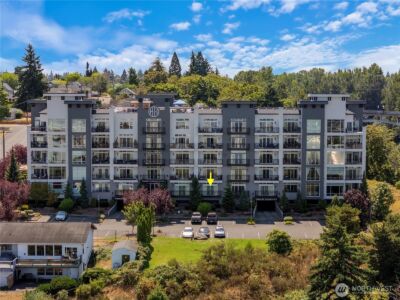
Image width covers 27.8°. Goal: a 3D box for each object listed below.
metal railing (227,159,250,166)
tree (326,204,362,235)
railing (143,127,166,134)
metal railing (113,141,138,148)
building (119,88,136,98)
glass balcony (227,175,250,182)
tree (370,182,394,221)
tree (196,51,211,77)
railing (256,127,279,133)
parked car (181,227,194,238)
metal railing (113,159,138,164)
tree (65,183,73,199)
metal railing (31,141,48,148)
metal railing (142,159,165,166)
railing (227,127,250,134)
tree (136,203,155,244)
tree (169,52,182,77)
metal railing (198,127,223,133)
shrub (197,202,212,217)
[{"bbox_3d":[7.569,2.542,156.981,4.400,1.150,1.000,0,5,2],"label":"metal railing"},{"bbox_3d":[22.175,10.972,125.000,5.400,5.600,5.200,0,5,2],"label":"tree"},{"bbox_3d":[-8.904,-3.833,159.000,4.450,1.150,0.600,0,5,0],"label":"railing"},{"bbox_3d":[-14.448,-0.879,157.929,4.850,1.070,0.120,0,5,2],"label":"metal railing"},{"bbox_3d":[-25.305,-19.099,283.502,6.200,4.900,8.000,0,6,0],"label":"building"},{"bbox_3d":[7.582,5.619,157.261,4.400,1.150,1.000,0,5,2],"label":"glass balcony"},{"bbox_3d":[33.300,9.514,148.000,4.400,7.000,4.400,0,5,2],"label":"tree"},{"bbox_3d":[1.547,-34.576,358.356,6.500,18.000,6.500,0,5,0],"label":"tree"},{"bbox_3d":[13.213,-3.976,160.000,4.750,1.100,0.150,0,5,0],"label":"railing"},{"bbox_3d":[-2.044,13.954,138.874,1.820,1.470,4.600,0,5,0],"label":"parked car"},{"bbox_3d":[-14.468,2.293,159.228,4.700,1.150,0.150,0,6,0],"label":"metal railing"},{"bbox_3d":[-25.279,8.555,155.500,1.750,4.900,1.750,0,5,2],"label":"tree"},{"bbox_3d":[-31.548,-1.022,159.000,3.400,1.150,0.150,0,5,0],"label":"metal railing"},{"bbox_3d":[-9.132,2.570,161.811,4.380,1.260,0.800,0,5,0],"label":"metal railing"},{"bbox_3d":[7.775,-3.748,161.269,4.590,1.240,0.800,0,5,0],"label":"railing"},{"bbox_3d":[-8.874,11.907,132.723,2.600,6.600,2.600,0,5,0],"label":"tree"},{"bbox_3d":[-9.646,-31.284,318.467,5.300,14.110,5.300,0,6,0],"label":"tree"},{"bbox_3d":[2.077,-3.976,160.000,4.650,1.100,0.150,0,5,0],"label":"metal railing"},{"bbox_3d":[0.904,11.165,152.300,2.900,2.400,2.800,0,5,2],"label":"shrub"}]

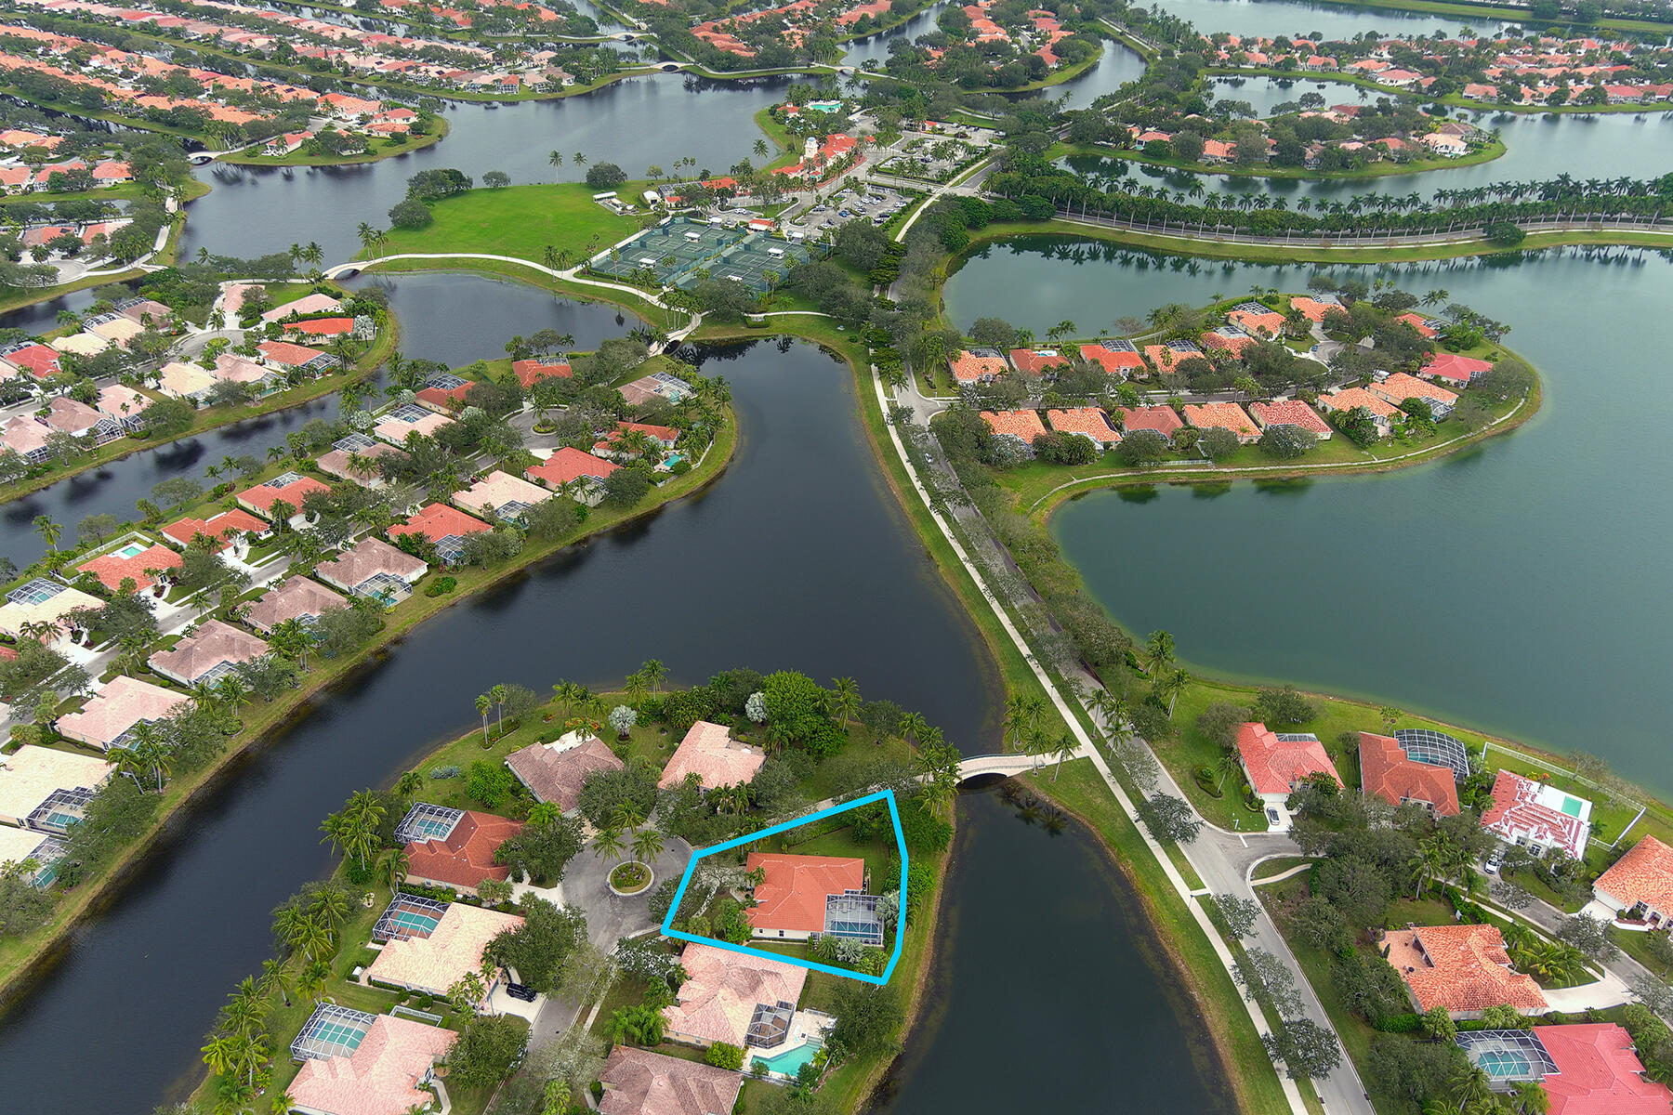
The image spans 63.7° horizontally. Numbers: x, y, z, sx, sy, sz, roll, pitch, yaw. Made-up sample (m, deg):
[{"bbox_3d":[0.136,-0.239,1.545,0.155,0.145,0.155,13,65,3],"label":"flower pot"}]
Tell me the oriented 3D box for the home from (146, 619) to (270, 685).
[{"bbox_3d":[-151.730,22.620,326.160,21.800,6.400,19.200,17,36,24],"label":"home"}]

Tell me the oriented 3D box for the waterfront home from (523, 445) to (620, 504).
[{"bbox_3d":[-78.865,-26.452,414.791,28.500,6.300,18.700,21,39,28],"label":"waterfront home"}]

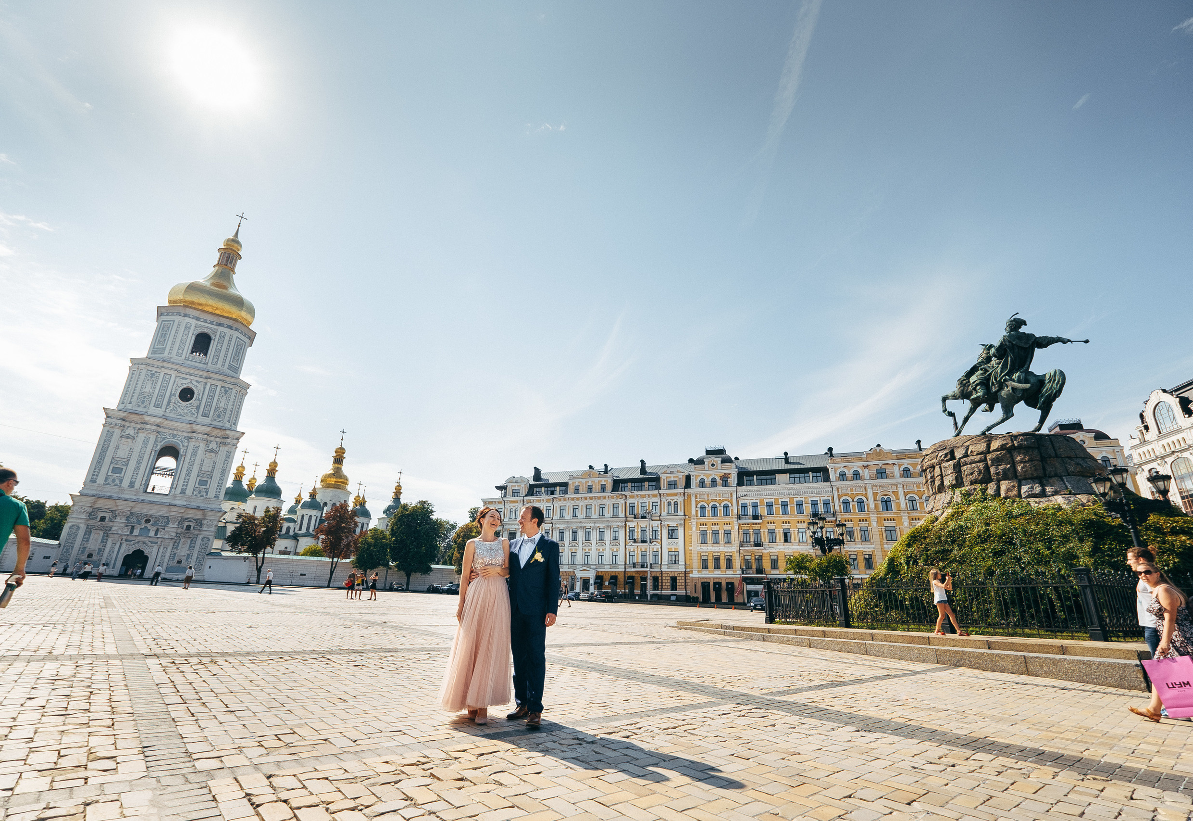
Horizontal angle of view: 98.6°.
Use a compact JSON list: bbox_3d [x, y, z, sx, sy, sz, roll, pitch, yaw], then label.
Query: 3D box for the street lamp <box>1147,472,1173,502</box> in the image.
[{"bbox_3d":[13.028,1.745,11.831,0.420,0.640,0.420,18,-25,-39],"label":"street lamp"}]

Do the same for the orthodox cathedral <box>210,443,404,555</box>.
[{"bbox_3d":[-95.055,31.732,180.646,40.000,48.000,52.000,-13,-24,37],"label":"orthodox cathedral"}]

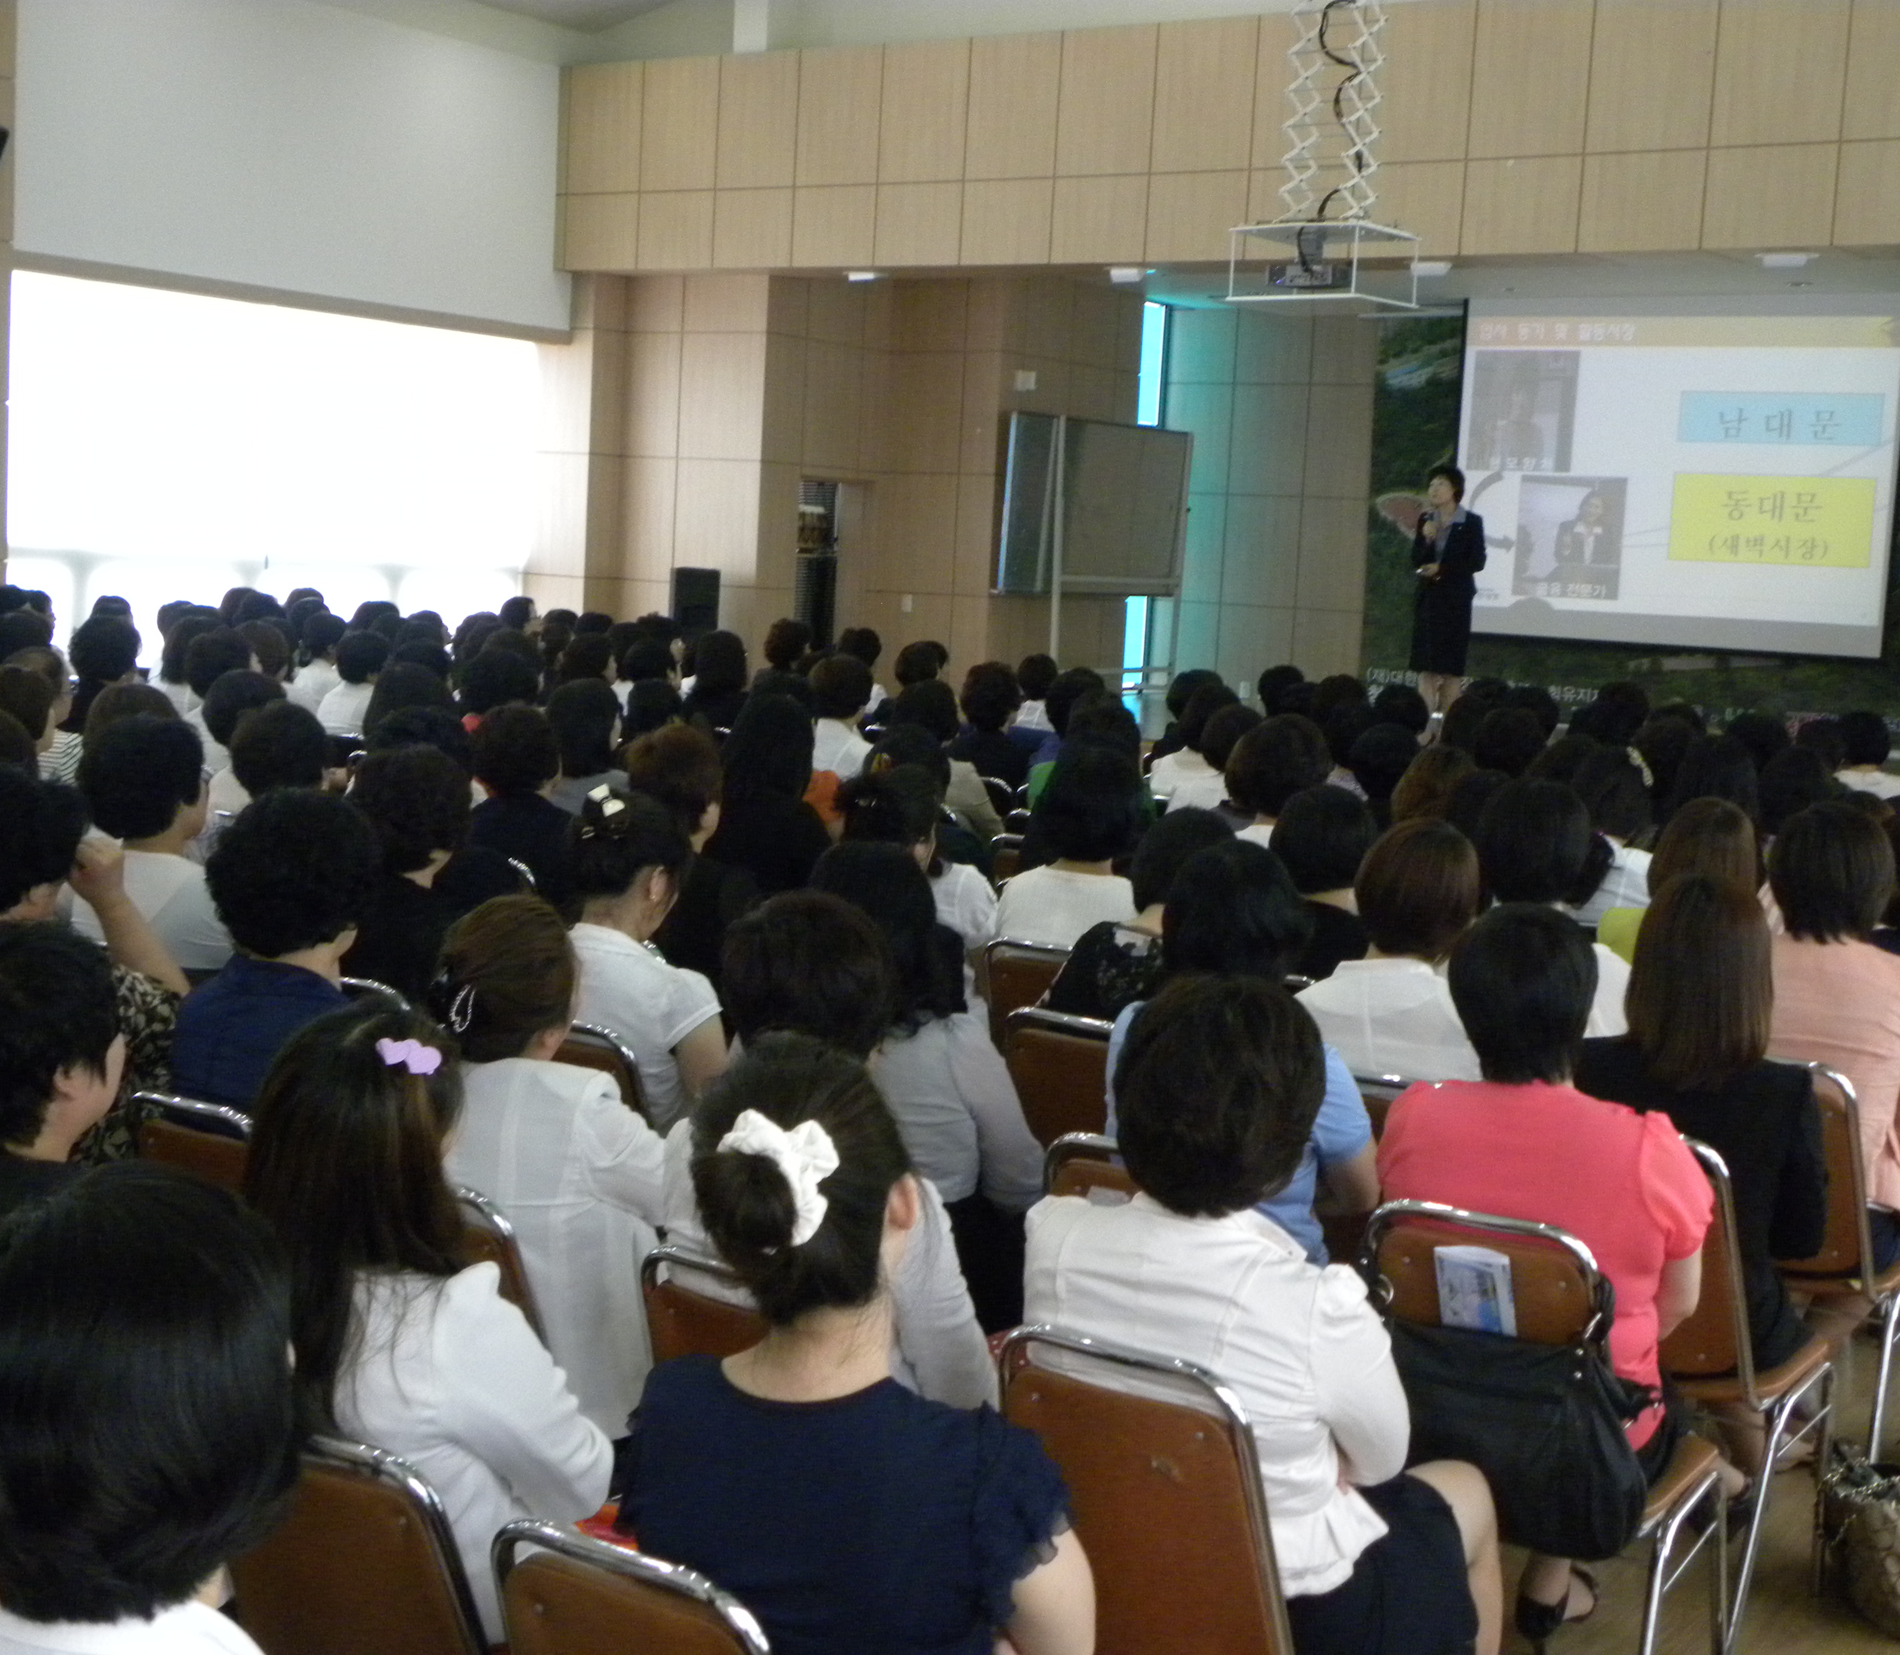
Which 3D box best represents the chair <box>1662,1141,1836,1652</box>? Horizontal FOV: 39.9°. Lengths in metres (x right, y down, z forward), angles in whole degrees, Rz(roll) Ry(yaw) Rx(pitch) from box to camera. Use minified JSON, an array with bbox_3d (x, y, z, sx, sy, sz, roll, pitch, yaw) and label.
[{"bbox_3d":[1.219,0.899,4.473,0.440,0.890,0.580,7,7,35],"label":"chair"}]

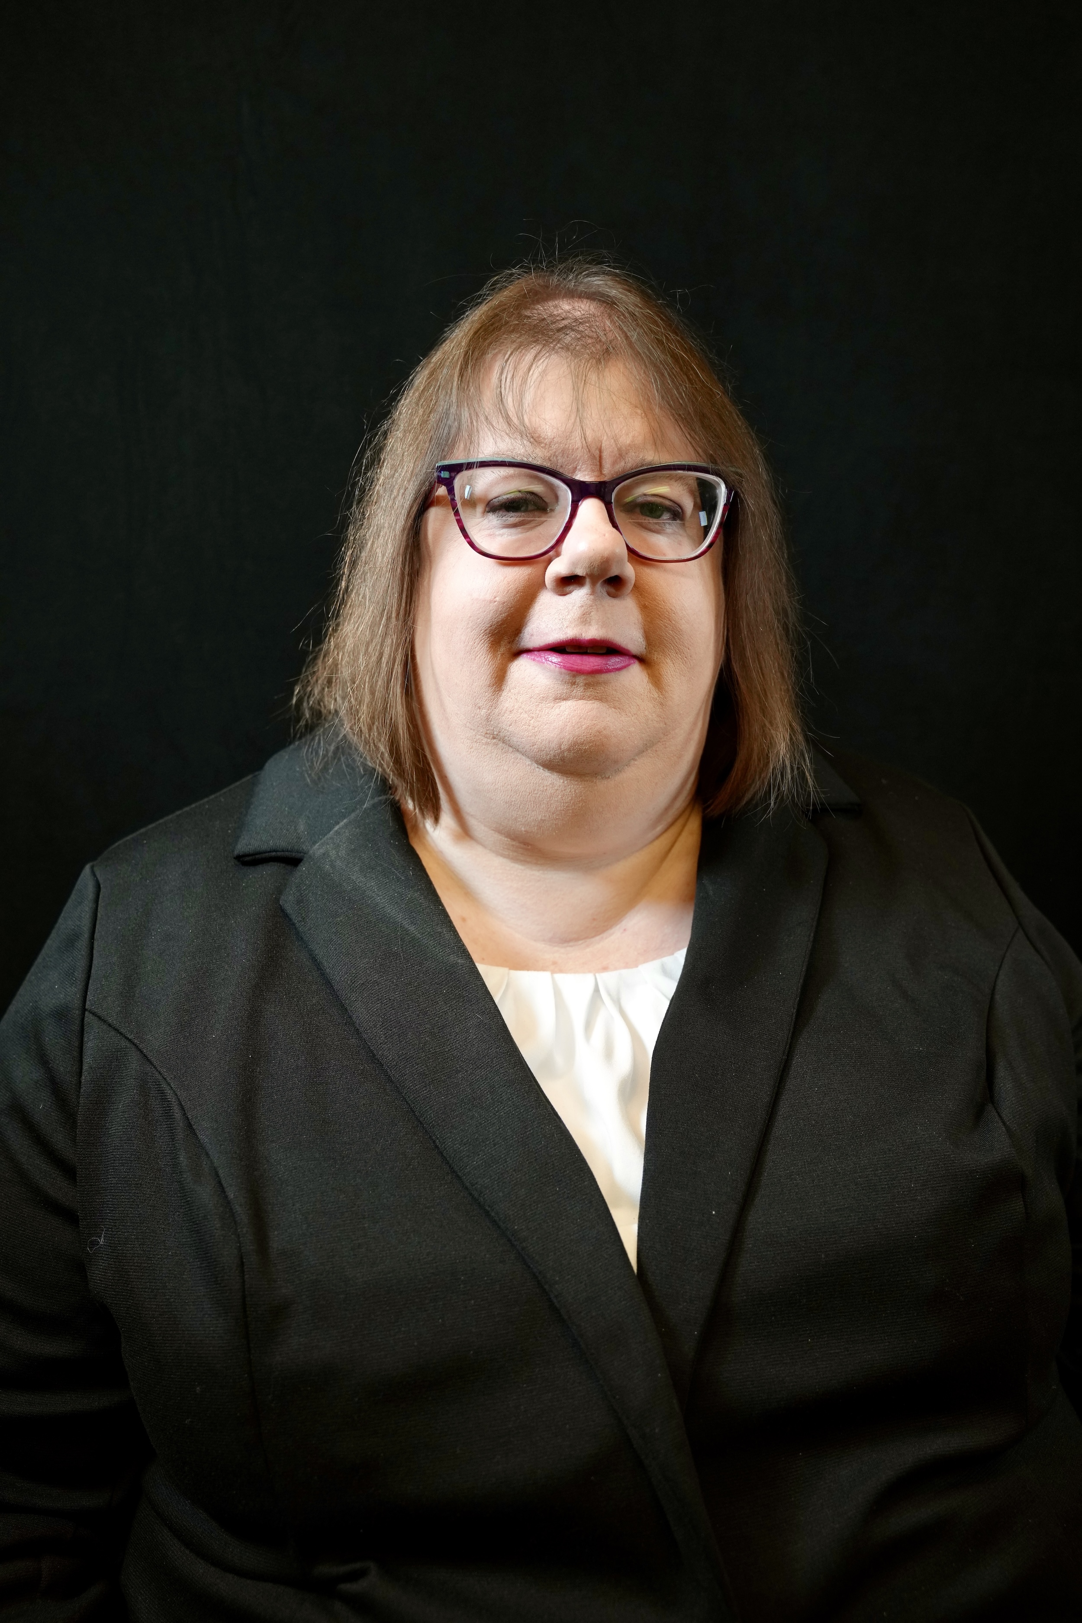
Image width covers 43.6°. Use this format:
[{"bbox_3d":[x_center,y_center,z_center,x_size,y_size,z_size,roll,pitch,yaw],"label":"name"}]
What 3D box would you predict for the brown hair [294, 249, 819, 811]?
[{"bbox_3d":[0.006,-0.138,0.680,0.250,0.272,0.210,1,-1,-7],"label":"brown hair"}]

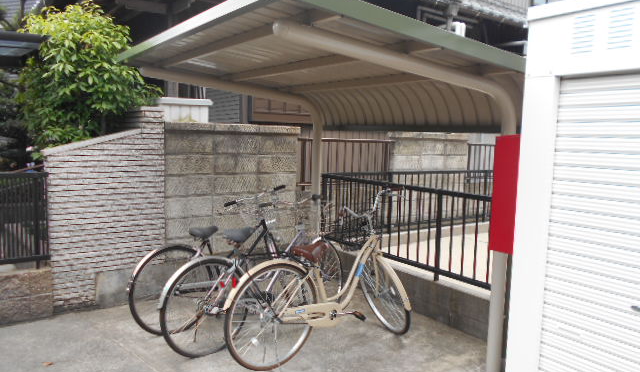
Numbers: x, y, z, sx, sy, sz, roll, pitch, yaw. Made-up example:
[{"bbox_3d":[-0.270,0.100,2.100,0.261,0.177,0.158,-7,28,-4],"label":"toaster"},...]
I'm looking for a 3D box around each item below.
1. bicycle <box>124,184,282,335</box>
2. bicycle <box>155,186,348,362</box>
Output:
[{"bbox_3d":[-0.735,0.543,3.855,1.670,1.060,0.560,-5,9,-44],"label":"bicycle"},{"bbox_3d":[-0.362,0.589,3.509,1.720,1.060,0.570,-4,8,-41],"label":"bicycle"}]

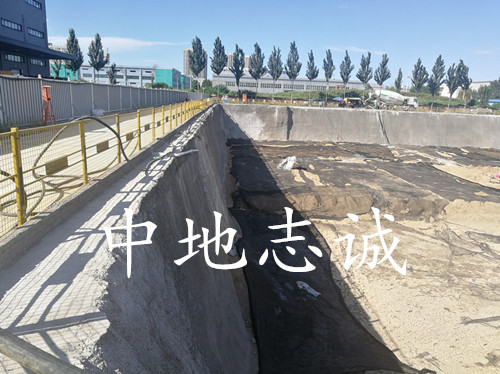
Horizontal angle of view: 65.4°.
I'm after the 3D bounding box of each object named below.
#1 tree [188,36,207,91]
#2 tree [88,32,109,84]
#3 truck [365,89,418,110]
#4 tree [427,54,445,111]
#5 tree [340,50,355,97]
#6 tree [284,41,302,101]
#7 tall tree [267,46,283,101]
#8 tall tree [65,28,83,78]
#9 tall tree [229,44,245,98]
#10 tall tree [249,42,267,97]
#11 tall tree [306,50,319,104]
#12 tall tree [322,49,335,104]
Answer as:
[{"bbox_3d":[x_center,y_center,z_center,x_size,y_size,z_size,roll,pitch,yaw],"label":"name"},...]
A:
[{"bbox_3d":[-10.342,-23.738,76.750,3.550,11.130,3.550,1,14,-8],"label":"tree"},{"bbox_3d":[-26.831,-21.474,69.000,3.450,10.940,3.280,2,13,0],"label":"tree"},{"bbox_3d":[27.670,-16.960,75.550,10.000,4.000,2.550,3,13,4],"label":"truck"},{"bbox_3d":[34.757,-19.440,73.000,3.280,10.240,3.120,2,13,0],"label":"tree"},{"bbox_3d":[18.770,-20.280,73.800,2.700,10.600,2.700,2,13,0],"label":"tree"},{"bbox_3d":[8.230,-20.900,72.170,3.300,11.790,3.300,2,13,0],"label":"tree"},{"bbox_3d":[5.246,-24.105,83.429,3.430,11.330,3.430,3,13,3],"label":"tall tree"},{"bbox_3d":[-31.283,-22.225,69.054,3.190,11.000,3.190,-4,15,-23],"label":"tall tree"},{"bbox_3d":[-2.720,-23.918,81.520,3.350,11.160,3.350,2,13,-2],"label":"tall tree"},{"bbox_3d":[1.347,-20.617,70.000,3.140,10.280,2.990,2,13,0],"label":"tall tree"},{"bbox_3d":[11.458,-20.144,72.000,2.400,9.800,2.280,2,13,0],"label":"tall tree"},{"bbox_3d":[15.110,-20.330,73.290,2.500,10.680,2.500,2,13,0],"label":"tall tree"}]

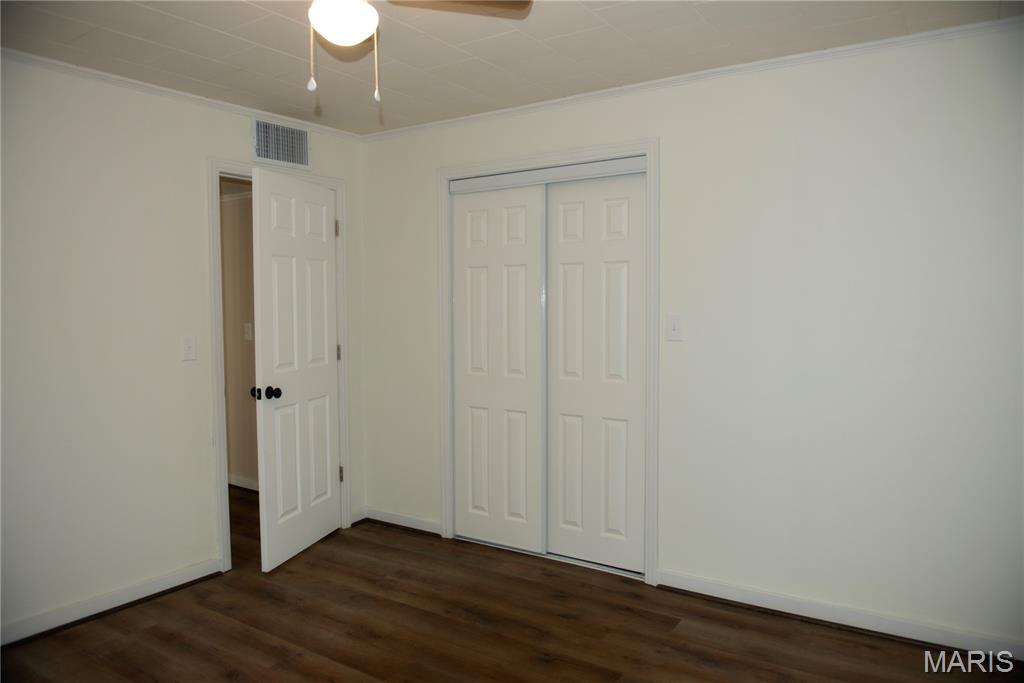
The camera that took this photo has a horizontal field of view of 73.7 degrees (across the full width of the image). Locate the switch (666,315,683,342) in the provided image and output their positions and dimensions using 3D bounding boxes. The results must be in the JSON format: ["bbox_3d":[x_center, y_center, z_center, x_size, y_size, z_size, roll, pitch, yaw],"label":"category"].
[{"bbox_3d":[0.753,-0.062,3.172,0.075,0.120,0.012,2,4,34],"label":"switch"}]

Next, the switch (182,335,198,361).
[{"bbox_3d":[-1.558,0.033,3.316,0.012,0.120,0.075,2,4,34],"label":"switch"}]

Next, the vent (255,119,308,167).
[{"bbox_3d":[-1.250,-1.072,3.731,0.020,0.210,0.360,2,4,34],"label":"vent"}]

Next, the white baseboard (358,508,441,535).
[{"bbox_3d":[-0.683,1.105,4.206,0.625,0.080,0.016,2,4,34],"label":"white baseboard"}]

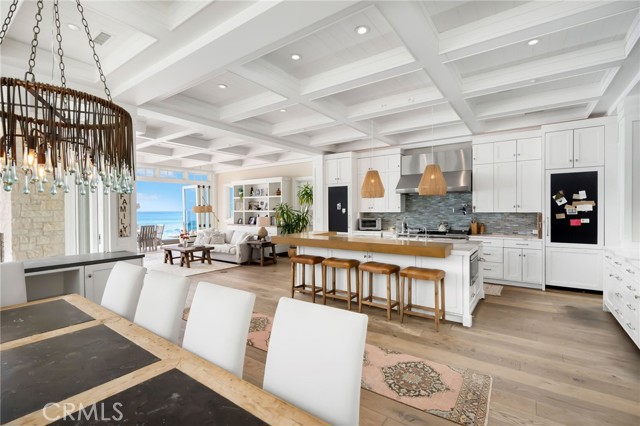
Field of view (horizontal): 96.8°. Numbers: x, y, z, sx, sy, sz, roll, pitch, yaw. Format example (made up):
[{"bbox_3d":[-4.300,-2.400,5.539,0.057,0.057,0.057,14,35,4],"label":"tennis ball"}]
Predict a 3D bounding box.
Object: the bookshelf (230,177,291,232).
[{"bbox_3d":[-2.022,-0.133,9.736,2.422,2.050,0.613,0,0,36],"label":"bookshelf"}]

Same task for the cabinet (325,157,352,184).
[{"bbox_3d":[0.633,-1.093,7.707,0.790,0.700,0.620,0,0,35],"label":"cabinet"}]

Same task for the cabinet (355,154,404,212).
[{"bbox_3d":[1.550,-0.721,7.249,1.140,1.400,0.360,0,0,35],"label":"cabinet"}]

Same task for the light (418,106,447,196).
[{"bbox_3d":[1.675,-0.927,4.219,0.400,1.342,0.400,0,0,35],"label":"light"}]

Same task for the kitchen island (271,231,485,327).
[{"bbox_3d":[0.914,0.875,4.563,2.844,1.005,1.749,0,0,36],"label":"kitchen island"}]

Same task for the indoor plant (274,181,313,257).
[{"bbox_3d":[-0.720,0.240,8.401,1.120,2.230,1.100,0,0,35],"label":"indoor plant"}]

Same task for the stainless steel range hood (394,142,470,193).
[{"bbox_3d":[2.551,-0.927,6.359,1.500,1.000,0.650,0,0,35],"label":"stainless steel range hood"}]

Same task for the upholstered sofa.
[{"bbox_3d":[-2.801,0.946,8.571,2.322,0.834,0.874,0,0,36],"label":"upholstered sofa"}]

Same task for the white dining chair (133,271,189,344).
[{"bbox_3d":[-1.141,0.898,1.669,0.480,0.970,0.600,0,0,35],"label":"white dining chair"}]

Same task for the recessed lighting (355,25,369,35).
[{"bbox_3d":[0.426,-1.888,2.960,0.161,0.030,0.161,0,0,0],"label":"recessed lighting"}]

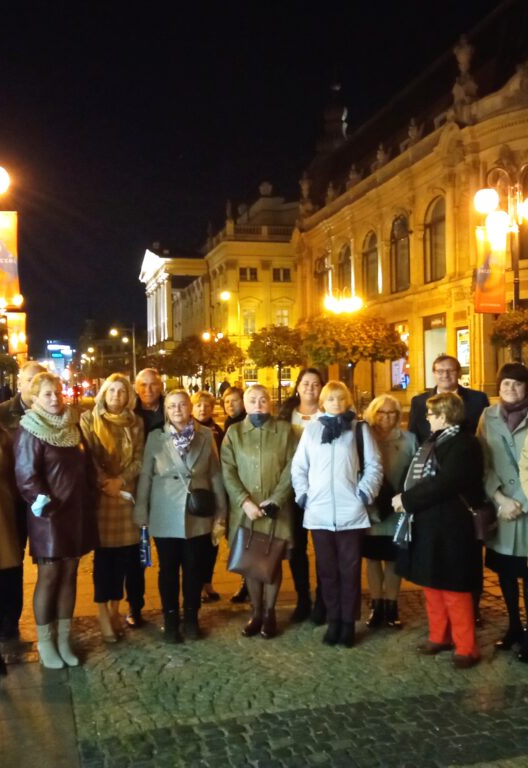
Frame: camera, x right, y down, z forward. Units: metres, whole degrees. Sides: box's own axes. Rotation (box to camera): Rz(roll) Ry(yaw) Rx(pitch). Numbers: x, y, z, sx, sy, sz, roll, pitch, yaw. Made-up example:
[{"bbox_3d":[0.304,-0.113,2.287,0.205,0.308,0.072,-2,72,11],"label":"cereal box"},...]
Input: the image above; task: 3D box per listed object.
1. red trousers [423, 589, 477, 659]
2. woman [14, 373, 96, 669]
[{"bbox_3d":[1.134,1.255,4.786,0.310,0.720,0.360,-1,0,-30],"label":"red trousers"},{"bbox_3d":[-1.252,0.799,4.800,0.500,1.724,0.390,-1,0,-34],"label":"woman"}]

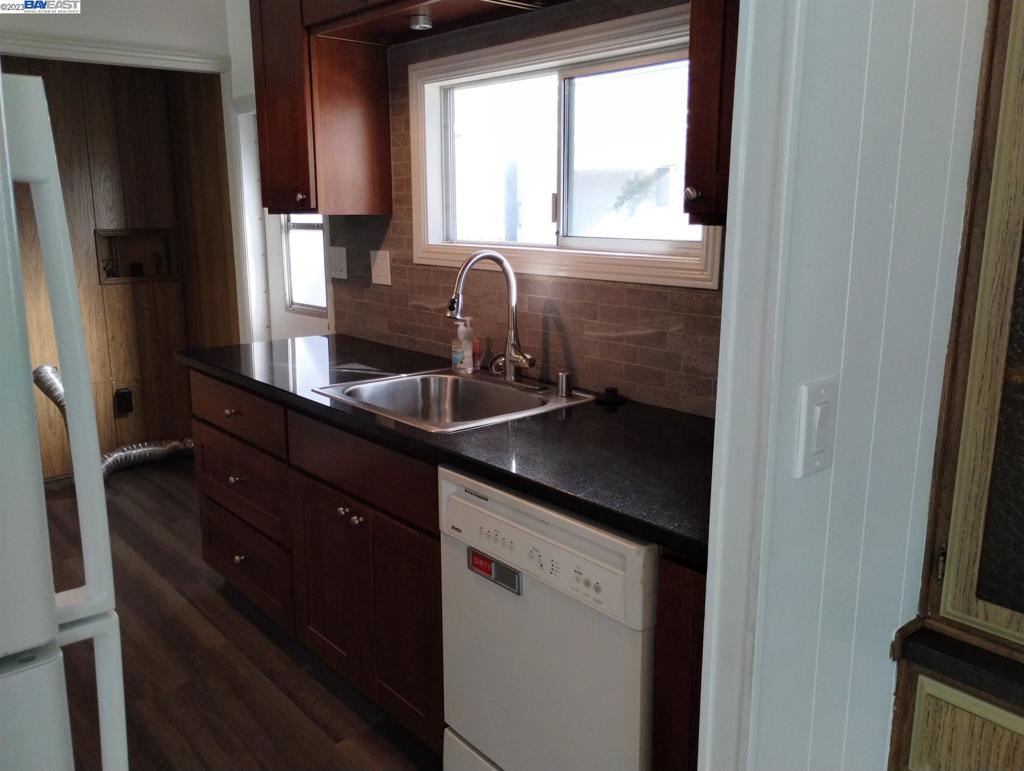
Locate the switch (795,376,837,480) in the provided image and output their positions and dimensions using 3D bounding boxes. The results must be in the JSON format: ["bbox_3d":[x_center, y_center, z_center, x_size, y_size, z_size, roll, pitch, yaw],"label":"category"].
[{"bbox_3d":[0.396,0.052,1.075,0.079,0.123,0.011,-11,16,-40],"label":"switch"}]

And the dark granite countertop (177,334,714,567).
[{"bbox_3d":[-0.175,0.044,2.365,0.667,0.035,2.394,-11,16,-40],"label":"dark granite countertop"}]

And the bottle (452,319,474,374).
[{"bbox_3d":[-0.166,-0.128,2.683,0.048,0.164,0.063,-11,16,-40],"label":"bottle"}]

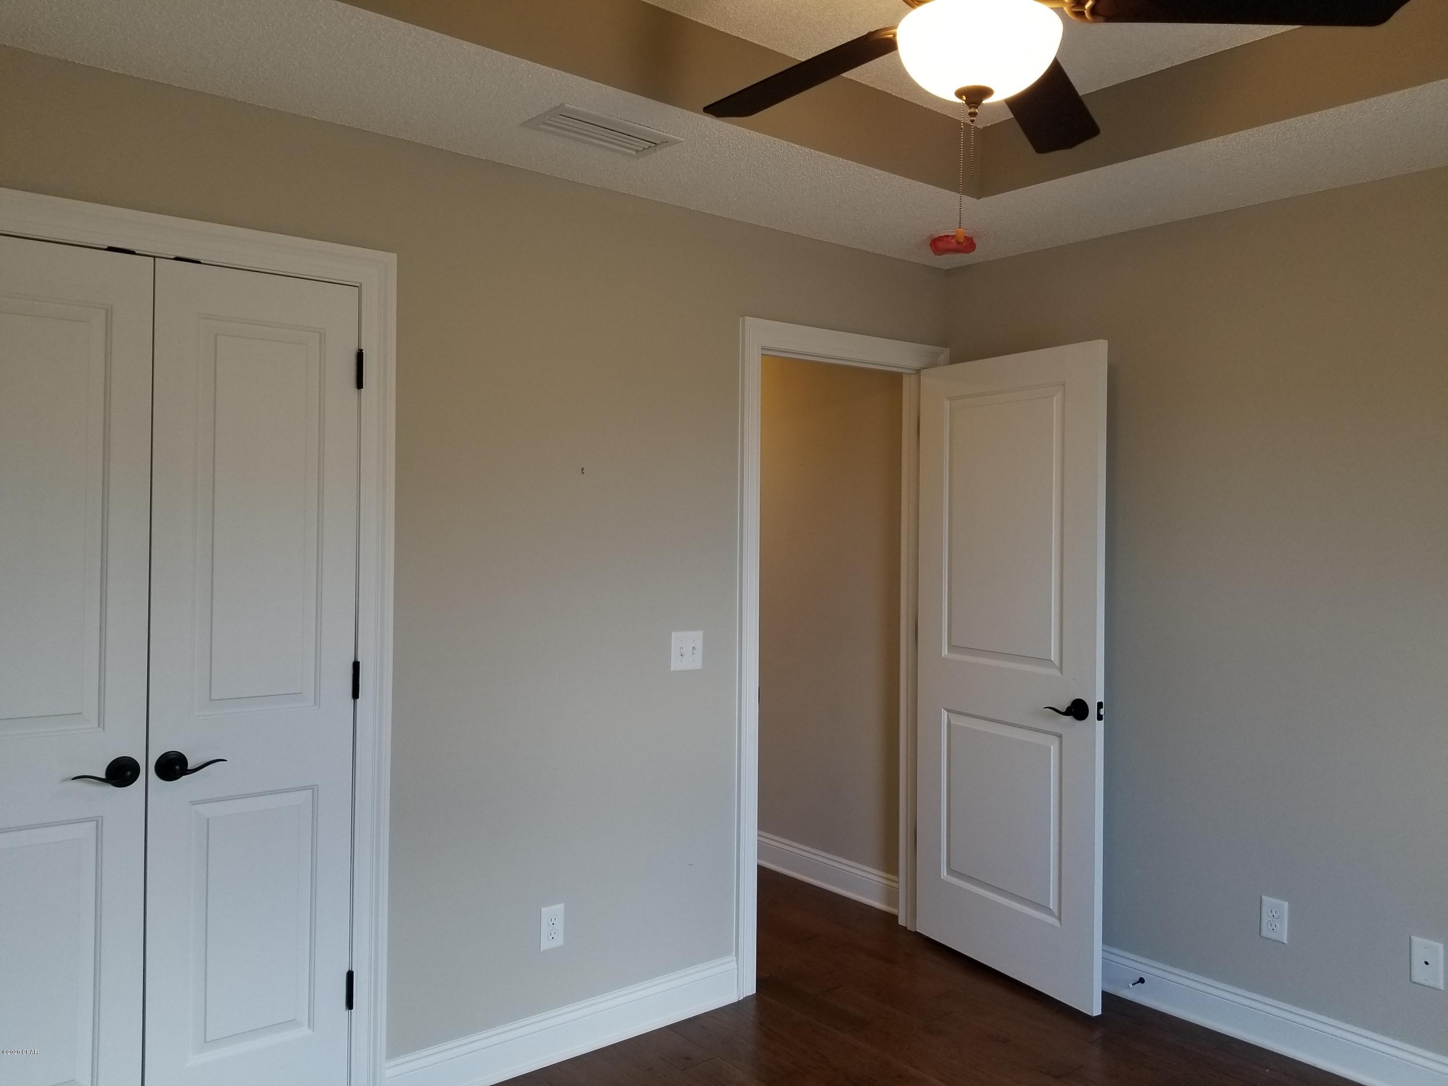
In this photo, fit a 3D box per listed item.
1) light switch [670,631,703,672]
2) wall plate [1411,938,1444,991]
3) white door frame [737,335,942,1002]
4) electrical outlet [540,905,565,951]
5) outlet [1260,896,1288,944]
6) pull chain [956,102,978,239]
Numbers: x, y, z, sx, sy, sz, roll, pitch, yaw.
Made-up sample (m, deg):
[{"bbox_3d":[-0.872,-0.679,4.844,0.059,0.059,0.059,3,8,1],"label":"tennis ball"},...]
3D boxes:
[{"bbox_3d":[-0.111,0.326,3.271,0.116,0.115,0.014,0,0,-39],"label":"light switch"},{"bbox_3d":[1.792,1.071,2.770,0.008,0.115,0.071,0,0,-40],"label":"wall plate"},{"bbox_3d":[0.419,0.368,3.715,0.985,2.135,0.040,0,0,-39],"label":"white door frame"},{"bbox_3d":[-0.470,1.055,2.983,0.071,0.115,0.010,0,0,-39],"label":"electrical outlet"},{"bbox_3d":[1.549,1.061,3.060,0.010,0.115,0.071,0,0,-40],"label":"outlet"},{"bbox_3d":[0.424,-0.647,1.900,0.036,0.243,0.030,1,0,0],"label":"pull chain"}]

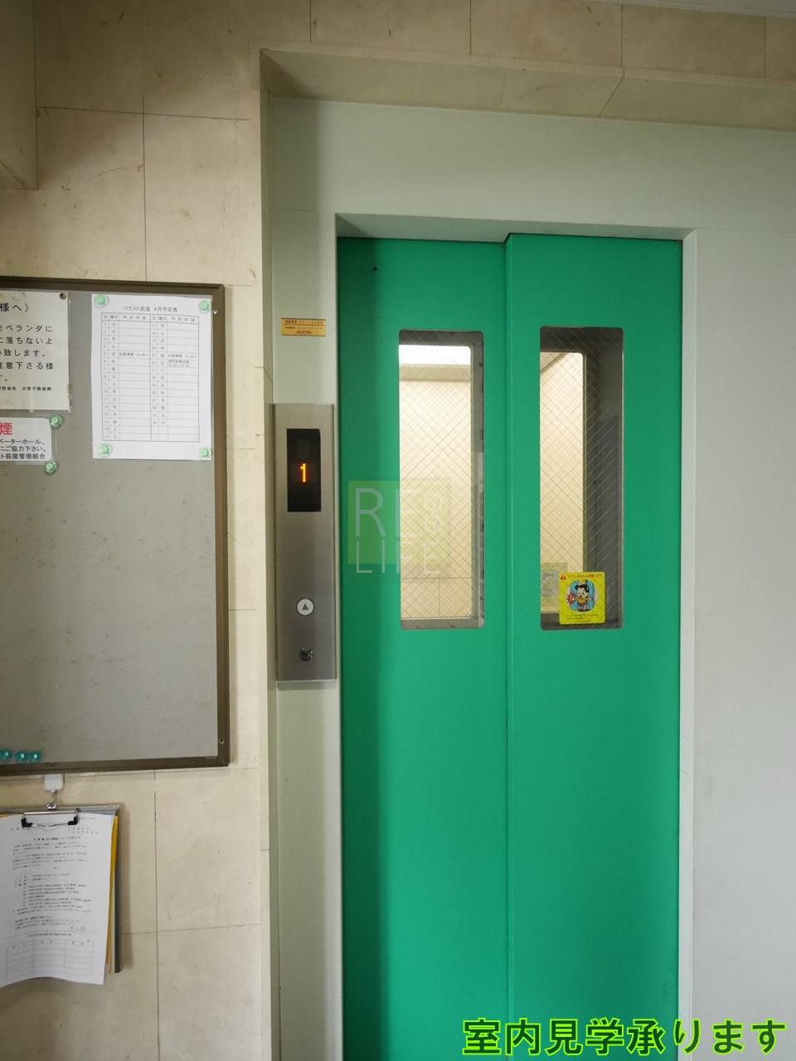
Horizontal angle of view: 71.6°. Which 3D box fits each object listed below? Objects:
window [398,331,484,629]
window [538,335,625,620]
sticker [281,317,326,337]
[{"bbox_3d":[0.102,-0.115,1.294,0.199,0.693,0.020,0,1,-5],"label":"window"},{"bbox_3d":[0.427,-0.118,1.287,0.200,0.700,0.020,0,1,-5],"label":"window"},{"bbox_3d":[-0.198,-0.427,1.160,0.091,0.035,0.002,0,1,-5],"label":"sticker"}]

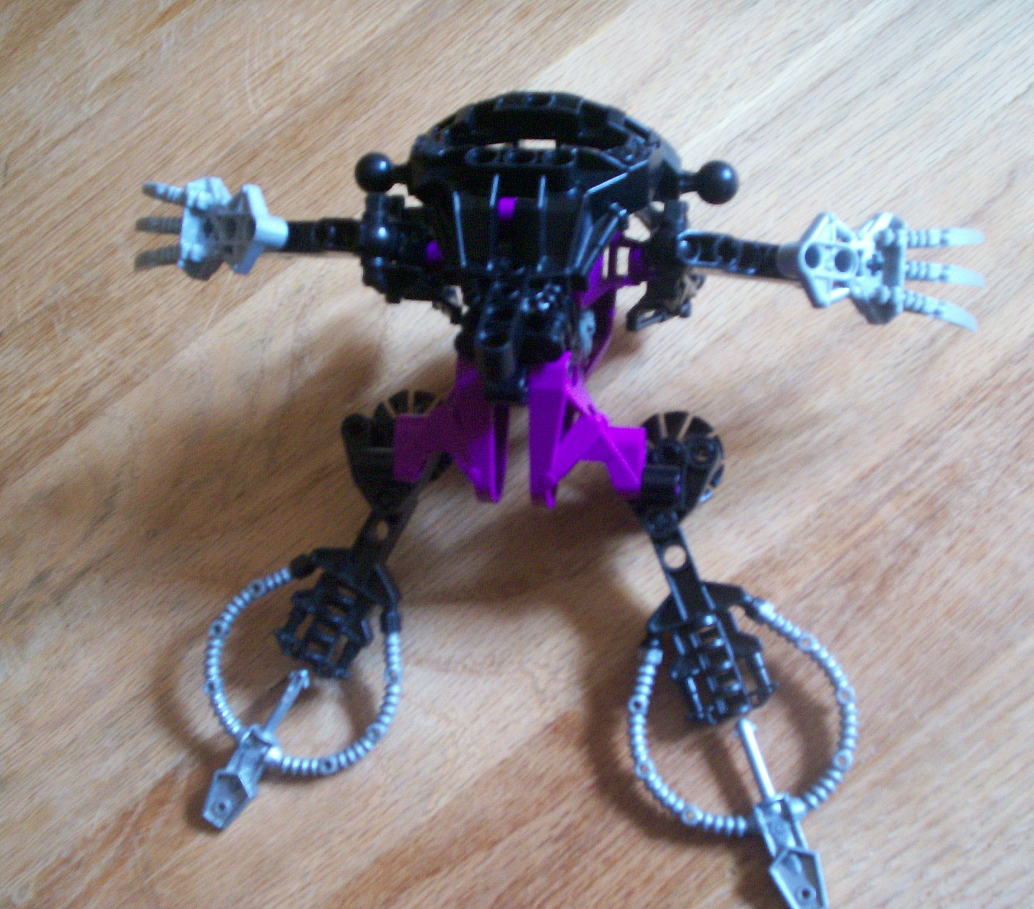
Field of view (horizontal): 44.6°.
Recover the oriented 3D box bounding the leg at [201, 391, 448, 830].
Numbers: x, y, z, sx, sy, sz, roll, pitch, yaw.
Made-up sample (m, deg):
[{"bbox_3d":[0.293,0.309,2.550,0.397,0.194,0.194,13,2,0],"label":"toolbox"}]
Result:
[{"bbox_3d":[-0.049,0.039,0.314,0.053,0.038,0.117,23,77,19],"label":"leg"}]

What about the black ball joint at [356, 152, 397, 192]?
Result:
[{"bbox_3d":[-0.034,-0.069,0.309,0.011,0.010,0.010,4,72,14],"label":"black ball joint"}]

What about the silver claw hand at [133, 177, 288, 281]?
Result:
[{"bbox_3d":[-0.078,-0.058,0.320,0.048,0.015,0.026,8,74,30],"label":"silver claw hand"}]

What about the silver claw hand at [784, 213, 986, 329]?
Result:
[{"bbox_3d":[0.083,-0.042,0.290,0.048,0.015,0.026,3,75,-12],"label":"silver claw hand"}]

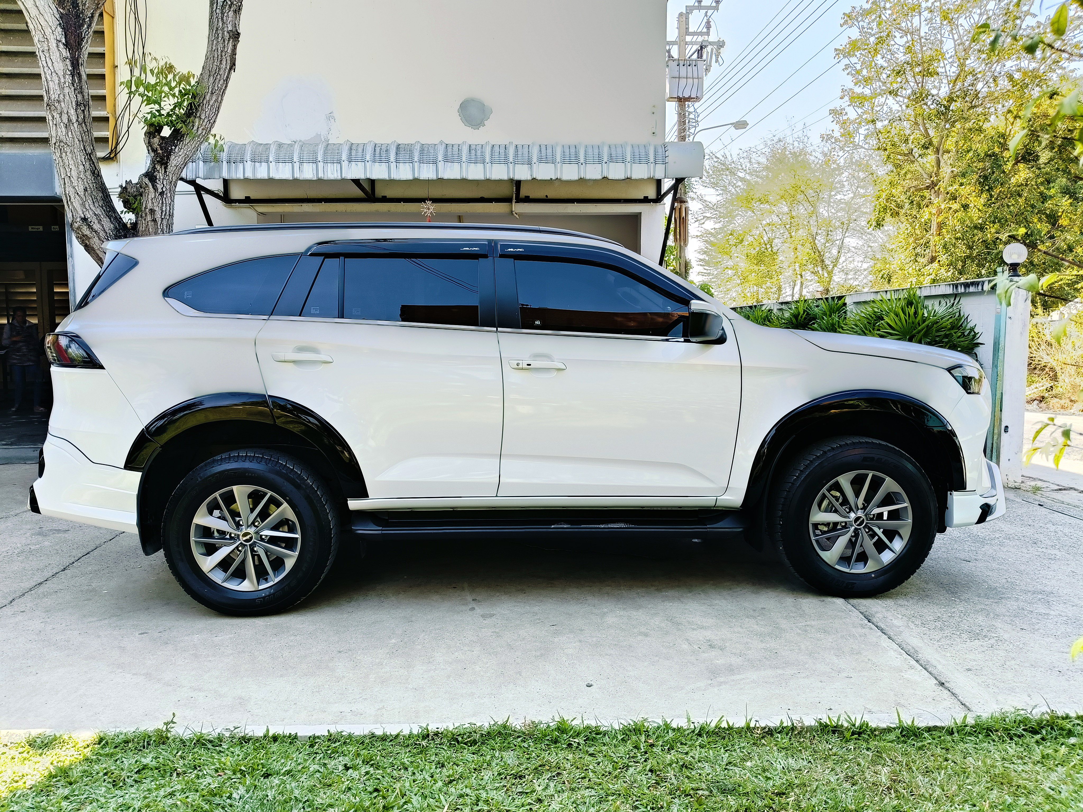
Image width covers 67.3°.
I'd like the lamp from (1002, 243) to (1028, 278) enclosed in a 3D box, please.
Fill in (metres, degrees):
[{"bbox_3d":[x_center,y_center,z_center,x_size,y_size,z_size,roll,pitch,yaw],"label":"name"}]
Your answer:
[{"bbox_3d":[3.903,-1.202,6.700,0.180,0.285,0.180,0,5,0],"label":"lamp"}]

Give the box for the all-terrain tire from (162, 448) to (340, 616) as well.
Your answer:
[{"bbox_3d":[-1.352,0.585,3.809,0.770,0.765,0.265,-1,6,-3],"label":"all-terrain tire"}]

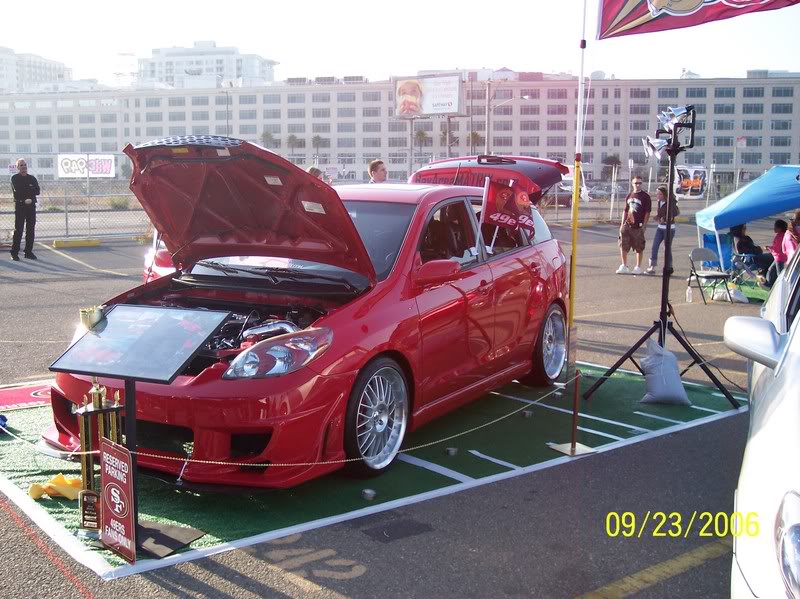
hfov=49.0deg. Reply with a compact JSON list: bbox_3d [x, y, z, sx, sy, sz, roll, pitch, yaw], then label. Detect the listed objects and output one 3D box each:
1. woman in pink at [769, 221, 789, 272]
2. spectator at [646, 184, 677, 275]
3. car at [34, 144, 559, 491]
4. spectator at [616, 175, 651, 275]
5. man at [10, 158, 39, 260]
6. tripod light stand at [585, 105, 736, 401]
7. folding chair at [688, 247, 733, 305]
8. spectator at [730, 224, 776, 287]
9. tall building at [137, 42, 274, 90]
[{"bbox_3d":[5.956,-0.705,13.812,0.480,1.120,0.420,-1,8,-14],"label":"woman in pink"},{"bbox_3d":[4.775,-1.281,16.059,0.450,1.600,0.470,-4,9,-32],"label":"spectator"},{"bbox_3d":[-0.174,-0.116,6.052,1.800,1.720,4.420,5,8,30],"label":"car"},{"bbox_3d":[4.230,-1.341,15.901,0.570,1.740,0.420,5,8,28],"label":"spectator"},{"bbox_3d":[-6.921,-1.654,16.134,0.520,1.810,0.400,-6,10,-41],"label":"man"},{"bbox_3d":[1.971,-0.358,6.605,1.080,2.140,0.970,1,7,0],"label":"tripod light stand"},{"bbox_3d":[4.315,-0.343,12.148,0.460,0.770,0.500,-2,8,-18],"label":"folding chair"},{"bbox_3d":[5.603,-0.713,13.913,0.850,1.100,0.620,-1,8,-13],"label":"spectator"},{"bbox_3d":[-79.729,-75.182,363.523,49.000,57.000,32.000,2,7,11],"label":"tall building"}]

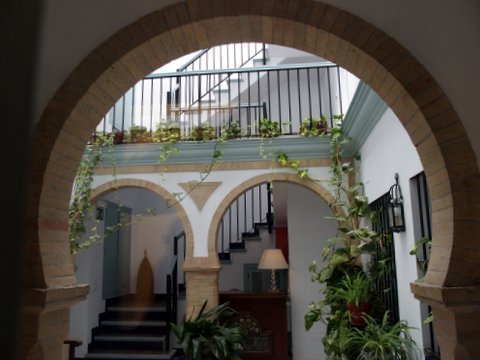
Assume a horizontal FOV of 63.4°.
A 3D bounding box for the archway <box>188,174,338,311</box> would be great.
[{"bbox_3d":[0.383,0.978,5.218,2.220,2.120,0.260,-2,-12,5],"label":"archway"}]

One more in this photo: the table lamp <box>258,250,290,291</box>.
[{"bbox_3d":[0.466,1.267,5.406,0.427,0.587,0.427,-1,-12,0],"label":"table lamp"}]

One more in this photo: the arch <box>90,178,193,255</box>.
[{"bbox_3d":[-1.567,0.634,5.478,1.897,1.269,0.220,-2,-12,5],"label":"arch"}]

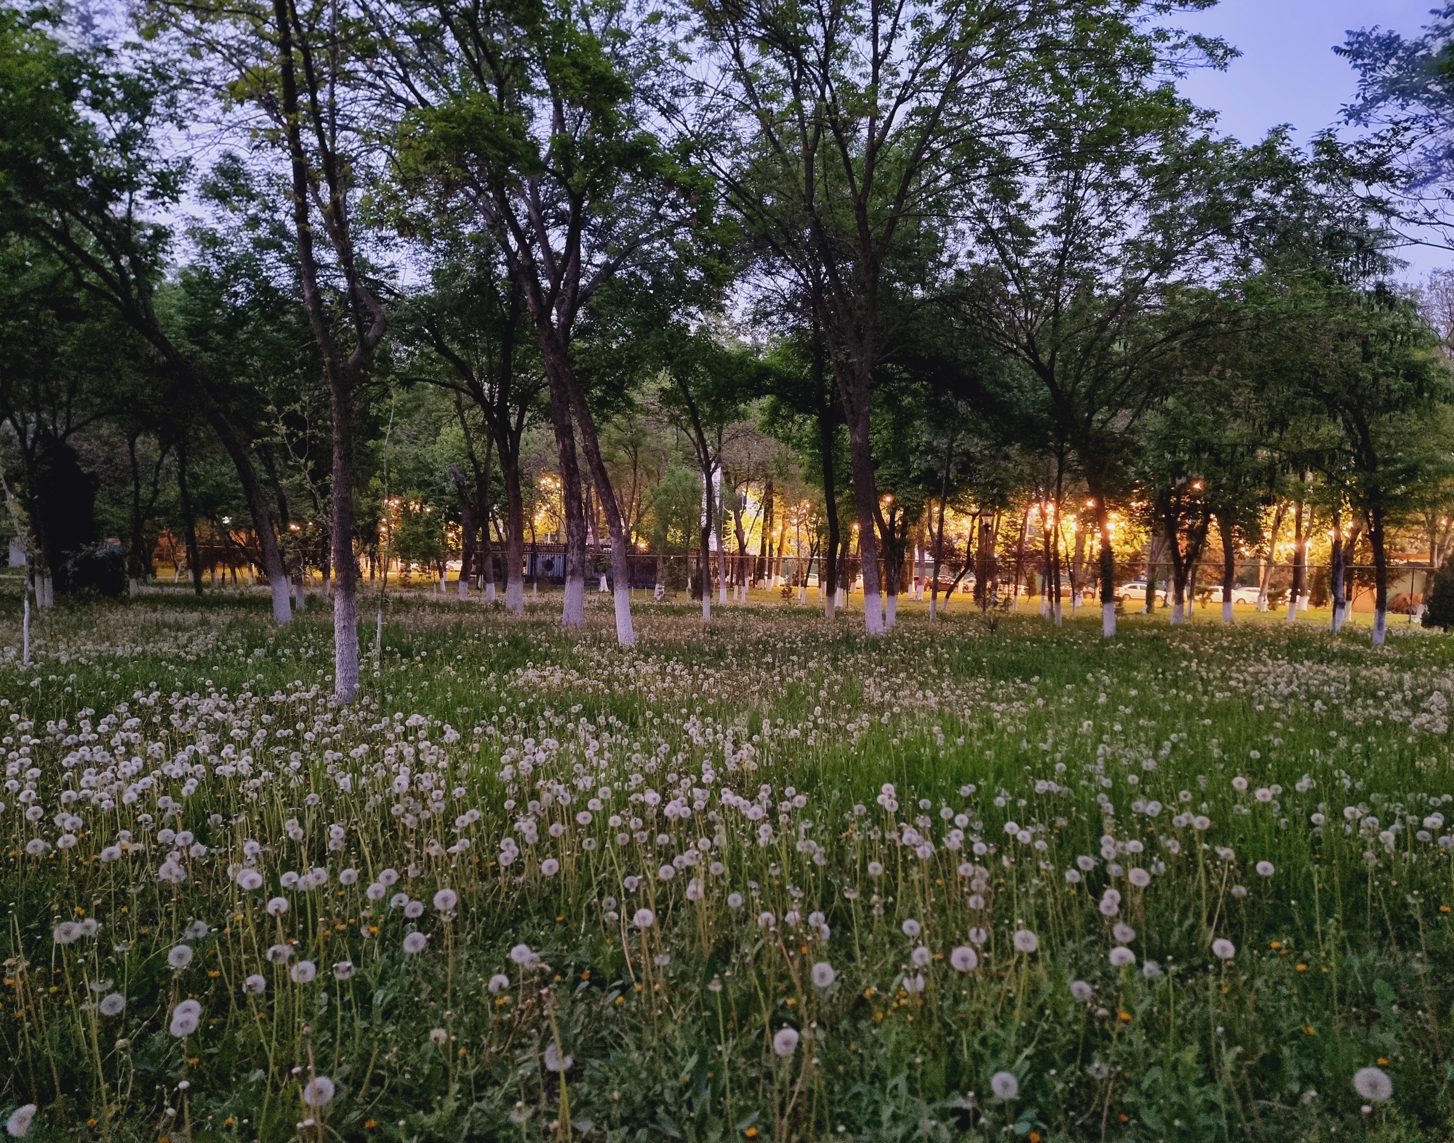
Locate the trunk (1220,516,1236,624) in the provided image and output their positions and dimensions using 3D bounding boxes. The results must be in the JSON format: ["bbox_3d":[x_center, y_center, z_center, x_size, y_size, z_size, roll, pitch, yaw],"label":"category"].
[{"bbox_3d":[20.374,-0.048,43.000,0.580,4.450,0.500,1,-1,0],"label":"trunk"}]

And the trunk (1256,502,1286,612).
[{"bbox_3d":[31.926,-0.838,62.000,1.450,6.560,0.800,1,-1,0],"label":"trunk"}]

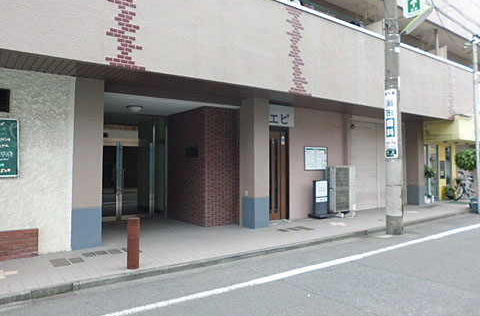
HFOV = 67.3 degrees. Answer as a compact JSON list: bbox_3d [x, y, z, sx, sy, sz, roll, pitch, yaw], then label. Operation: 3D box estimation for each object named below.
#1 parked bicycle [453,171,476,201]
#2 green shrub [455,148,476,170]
[{"bbox_3d":[9.050,1.180,14.600,1.700,1.080,0.550,1,-2,-35],"label":"parked bicycle"},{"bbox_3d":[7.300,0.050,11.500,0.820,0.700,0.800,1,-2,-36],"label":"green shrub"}]

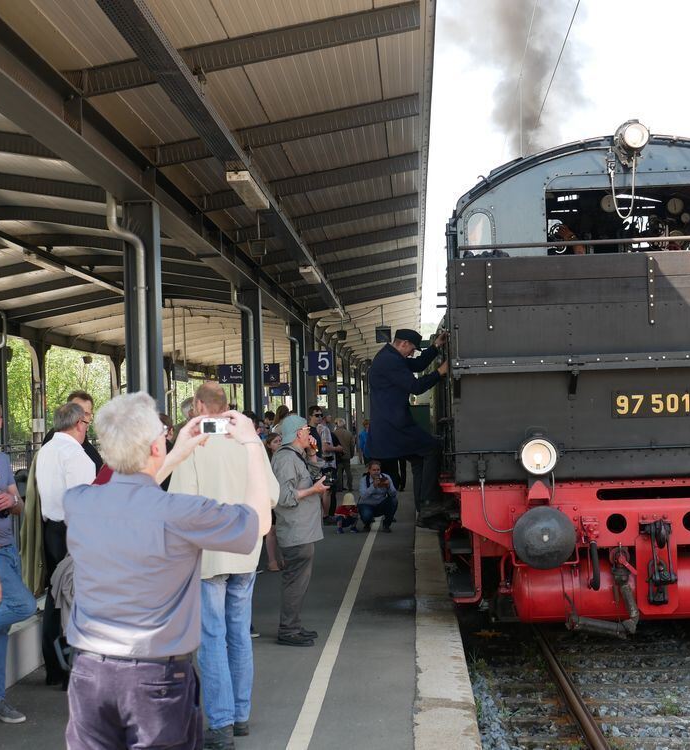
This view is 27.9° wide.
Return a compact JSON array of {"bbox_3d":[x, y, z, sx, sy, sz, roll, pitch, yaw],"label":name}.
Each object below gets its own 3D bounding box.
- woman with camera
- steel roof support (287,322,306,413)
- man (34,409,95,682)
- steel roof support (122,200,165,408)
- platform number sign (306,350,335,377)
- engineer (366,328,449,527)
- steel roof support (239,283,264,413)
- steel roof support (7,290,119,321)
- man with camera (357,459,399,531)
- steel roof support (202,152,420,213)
[{"bbox_3d":[-0.336,1.146,10.445,0.420,1.698,0.520,-2,-2,9],"label":"woman with camera"},{"bbox_3d":[-0.902,0.763,27.251,0.300,3.510,0.300,-2,-2,3],"label":"steel roof support"},{"bbox_3d":[-1.724,1.042,8.521,0.340,1.730,0.480,-1,-2,-32],"label":"man"},{"bbox_3d":[-1.699,0.274,11.820,0.300,3.510,0.300,-2,-2,3],"label":"steel roof support"},{"bbox_3d":[-0.476,-0.220,27.260,0.490,0.490,0.080,-2,-2,3],"label":"platform number sign"},{"bbox_3d":[0.540,0.461,12.180,0.690,1.710,0.520,-2,-2,-5],"label":"engineer"},{"bbox_3d":[-1.295,0.547,19.708,0.250,3.510,0.250,-2,-2,3],"label":"steel roof support"},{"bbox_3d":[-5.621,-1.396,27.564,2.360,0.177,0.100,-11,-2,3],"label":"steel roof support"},{"bbox_3d":[0.473,1.759,20.310,0.580,1.017,0.680,-2,-2,3],"label":"man with camera"},{"bbox_3d":[-0.366,-1.985,14.309,2.257,0.177,0.100,-11,-2,3],"label":"steel roof support"}]

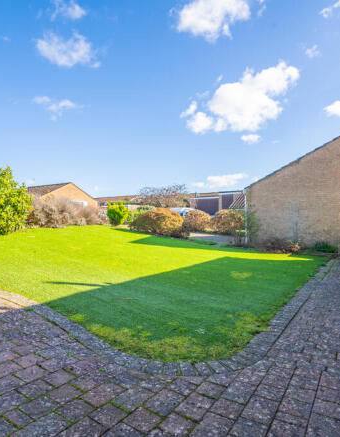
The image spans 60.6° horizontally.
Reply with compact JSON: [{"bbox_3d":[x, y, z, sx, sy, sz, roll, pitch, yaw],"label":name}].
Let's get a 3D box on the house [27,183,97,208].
[{"bbox_3d":[-16.030,-2.080,38.230,10.500,4.600,7.700,0,0,37],"label":"house"}]

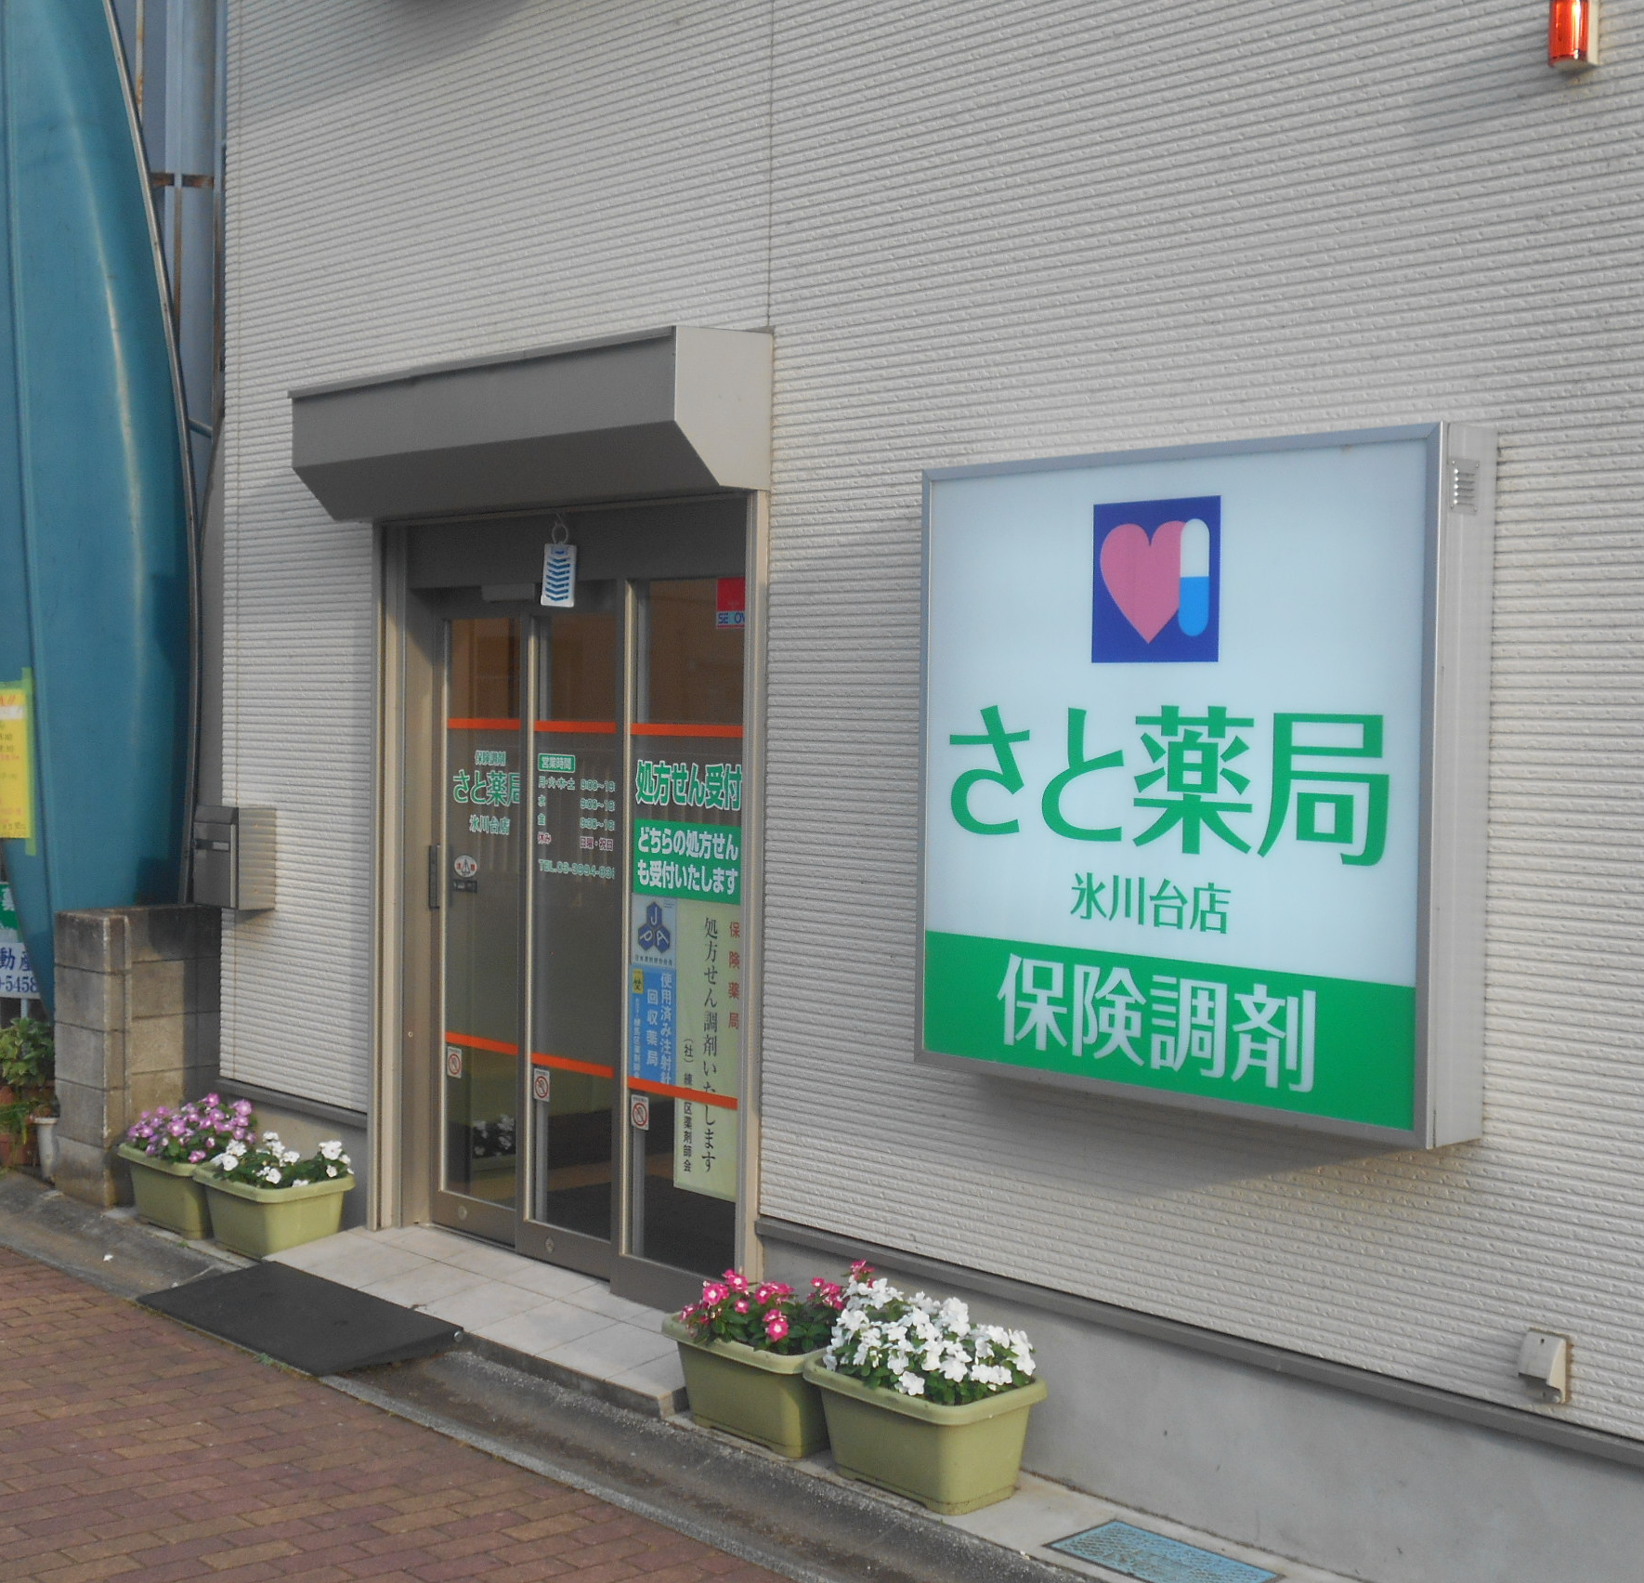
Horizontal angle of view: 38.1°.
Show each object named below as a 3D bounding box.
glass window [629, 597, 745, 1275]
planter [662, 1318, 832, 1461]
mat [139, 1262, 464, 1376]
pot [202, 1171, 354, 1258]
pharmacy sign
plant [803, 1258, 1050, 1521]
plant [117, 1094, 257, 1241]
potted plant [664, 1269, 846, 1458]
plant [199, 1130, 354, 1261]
[{"bbox_3d":[-0.354,0.372,6.530,0.050,1.903,0.560,-1,3,-42],"label":"glass window"},{"bbox_3d":[-0.123,1.429,5.762,0.326,0.245,0.518,-1,3,-42],"label":"planter"},{"bbox_3d":[-1.492,1.473,6.700,0.390,0.090,1.040,-1,3,-42],"label":"mat"},{"bbox_3d":[-1.730,1.341,7.516,0.326,0.245,0.518,-1,3,-42],"label":"pot"},{"bbox_3d":[0.751,-0.033,4.970,0.200,1.344,1.353,-1,3,-42],"label":"pharmacy sign"},{"bbox_3d":[0.232,1.355,5.394,0.326,0.430,0.518,-1,3,-42],"label":"plant"},{"bbox_3d":[-2.088,1.230,7.900,0.326,0.430,0.518,-1,3,-42],"label":"plant"},{"bbox_3d":[-0.118,1.349,5.758,0.326,0.405,0.518,-1,3,-42],"label":"potted plant"},{"bbox_3d":[-1.729,1.271,7.513,0.326,0.385,0.518,-1,3,-42],"label":"plant"}]

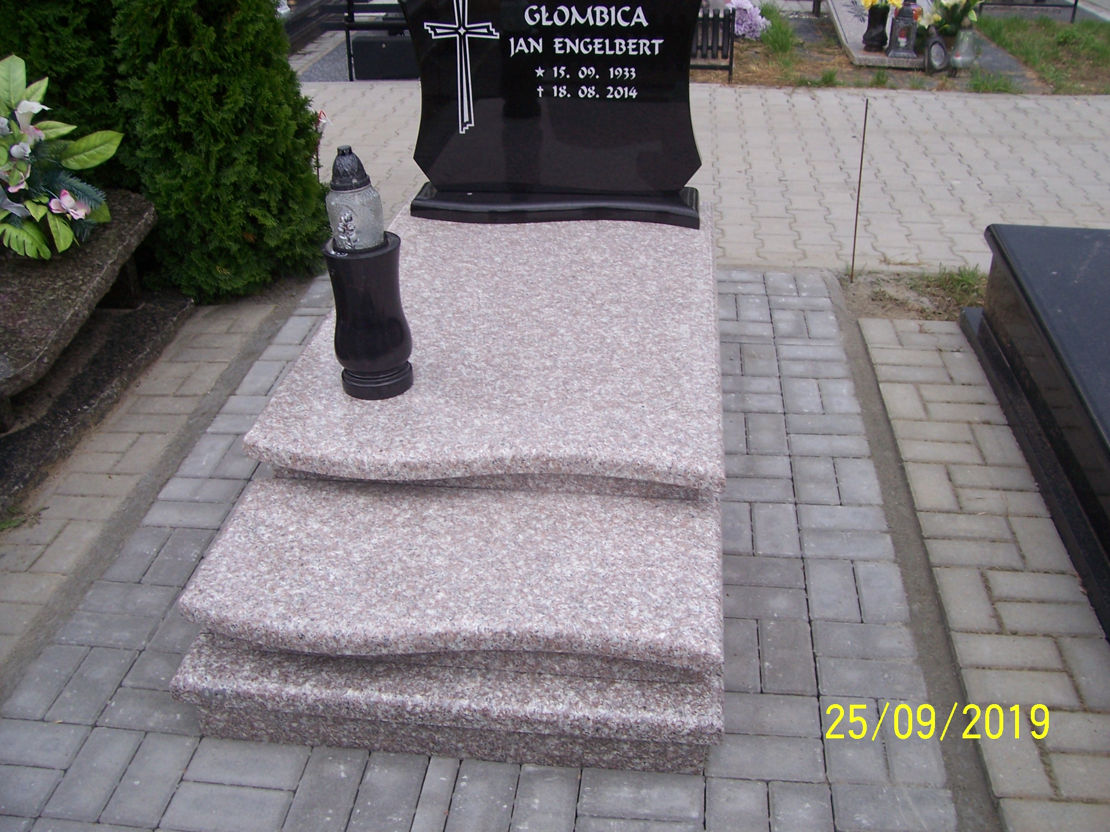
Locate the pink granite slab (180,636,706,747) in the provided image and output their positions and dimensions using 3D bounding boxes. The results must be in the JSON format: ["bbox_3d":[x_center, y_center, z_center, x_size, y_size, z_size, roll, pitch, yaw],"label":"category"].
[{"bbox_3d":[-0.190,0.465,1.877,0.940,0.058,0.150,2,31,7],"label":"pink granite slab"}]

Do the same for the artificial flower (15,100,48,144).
[{"bbox_3d":[-1.499,-0.841,3.120,0.100,0.115,0.100,-16,33,-21],"label":"artificial flower"}]

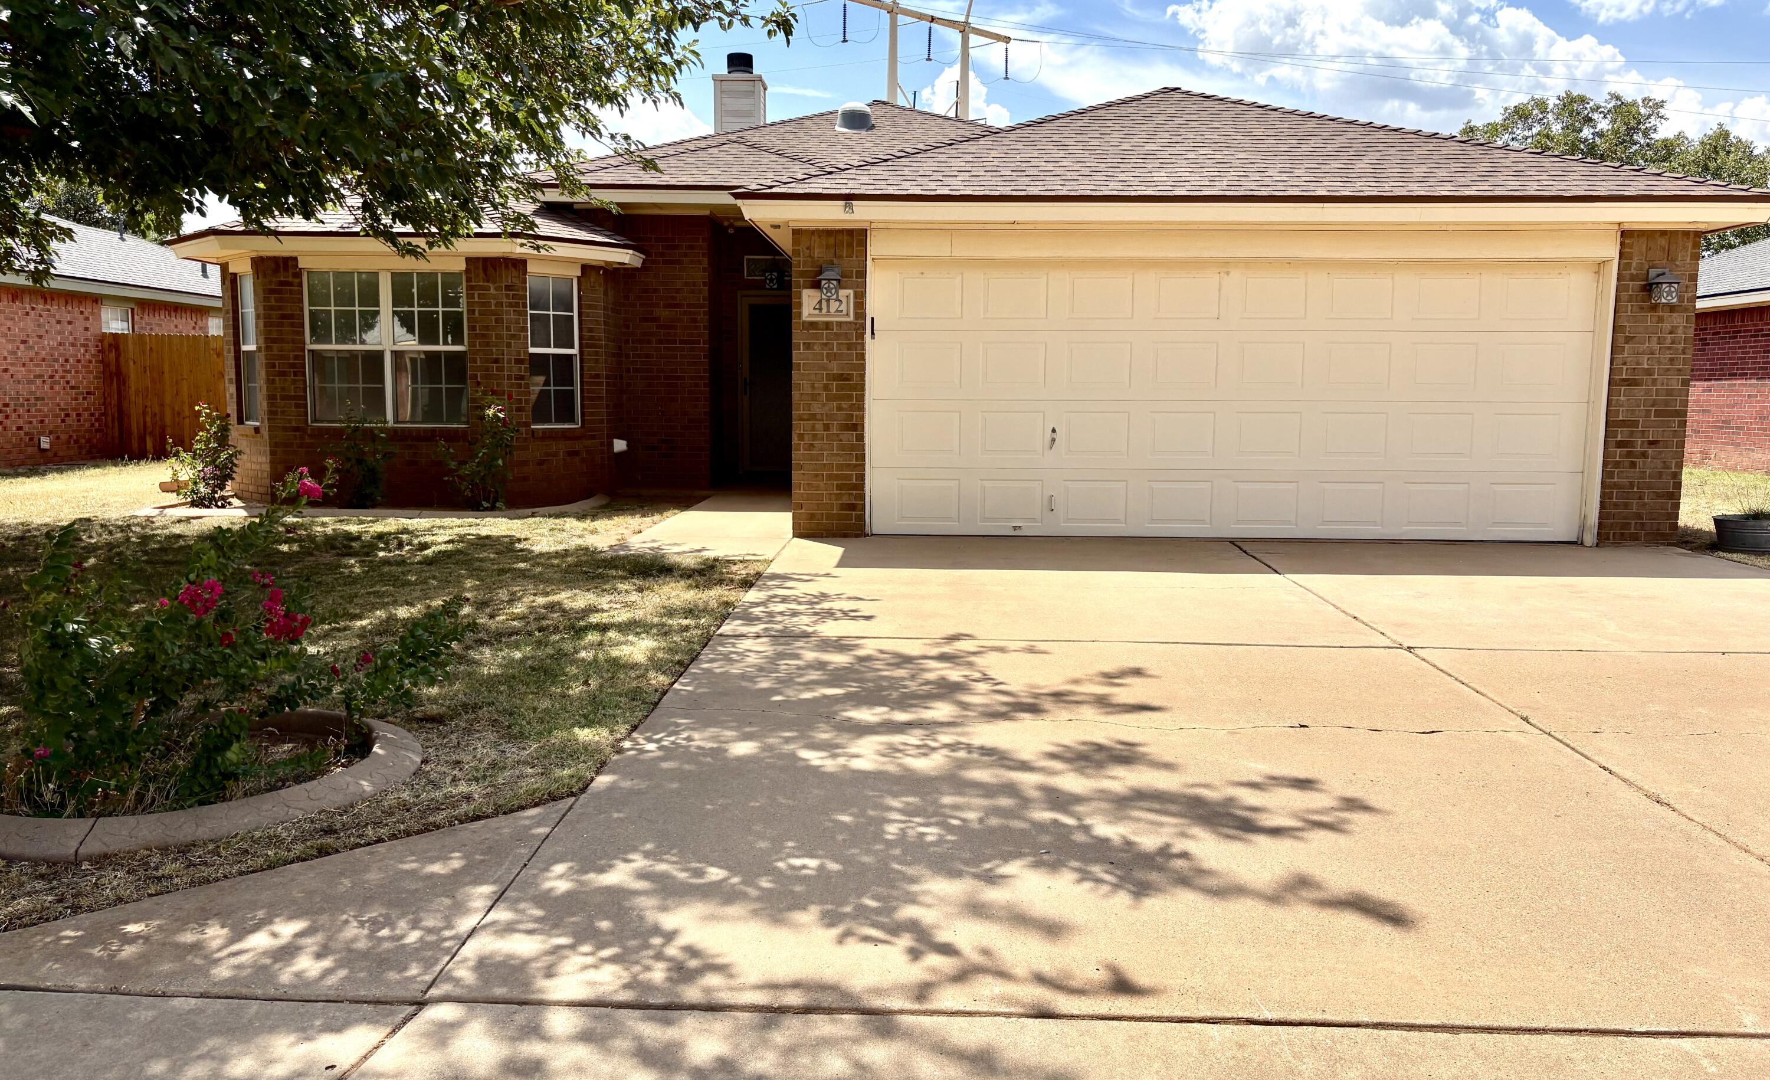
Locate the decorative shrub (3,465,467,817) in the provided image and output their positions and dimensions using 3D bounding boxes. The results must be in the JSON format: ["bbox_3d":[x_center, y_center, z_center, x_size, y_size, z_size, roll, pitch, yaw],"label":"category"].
[{"bbox_3d":[-2.147,0.254,4.472,1.360,0.980,1.080,1,7,3],"label":"decorative shrub"}]

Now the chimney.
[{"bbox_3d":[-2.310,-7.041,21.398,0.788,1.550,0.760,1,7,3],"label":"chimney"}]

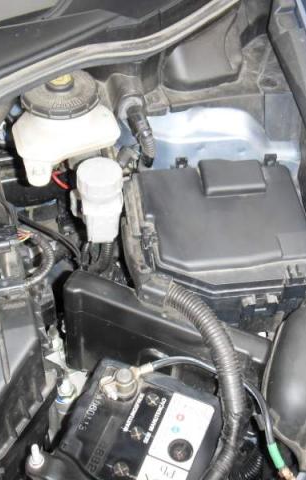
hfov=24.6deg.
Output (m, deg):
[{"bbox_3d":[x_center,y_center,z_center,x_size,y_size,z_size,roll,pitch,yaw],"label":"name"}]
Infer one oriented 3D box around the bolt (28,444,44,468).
[{"bbox_3d":[-0.110,0.203,0.660,0.012,0.023,0.012,-3,47,-4],"label":"bolt"}]

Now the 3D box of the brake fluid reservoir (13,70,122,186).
[{"bbox_3d":[-0.102,-0.133,0.840,0.117,0.098,0.100,-3,47,-4],"label":"brake fluid reservoir"}]

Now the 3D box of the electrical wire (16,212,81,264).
[{"bbox_3d":[-0.126,-0.001,0.860,0.073,0.035,0.046,-3,47,-4],"label":"electrical wire"}]

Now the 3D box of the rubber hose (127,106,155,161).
[{"bbox_3d":[-0.015,-0.133,0.880,0.032,0.072,0.022,-3,47,-4],"label":"rubber hose"}]

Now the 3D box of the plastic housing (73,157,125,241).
[{"bbox_3d":[-0.062,-0.045,0.800,0.054,0.087,0.053,-3,47,-4],"label":"plastic housing"}]

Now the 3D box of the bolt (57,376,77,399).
[{"bbox_3d":[-0.095,0.164,0.780,0.021,0.019,0.019,-3,47,-4],"label":"bolt"}]

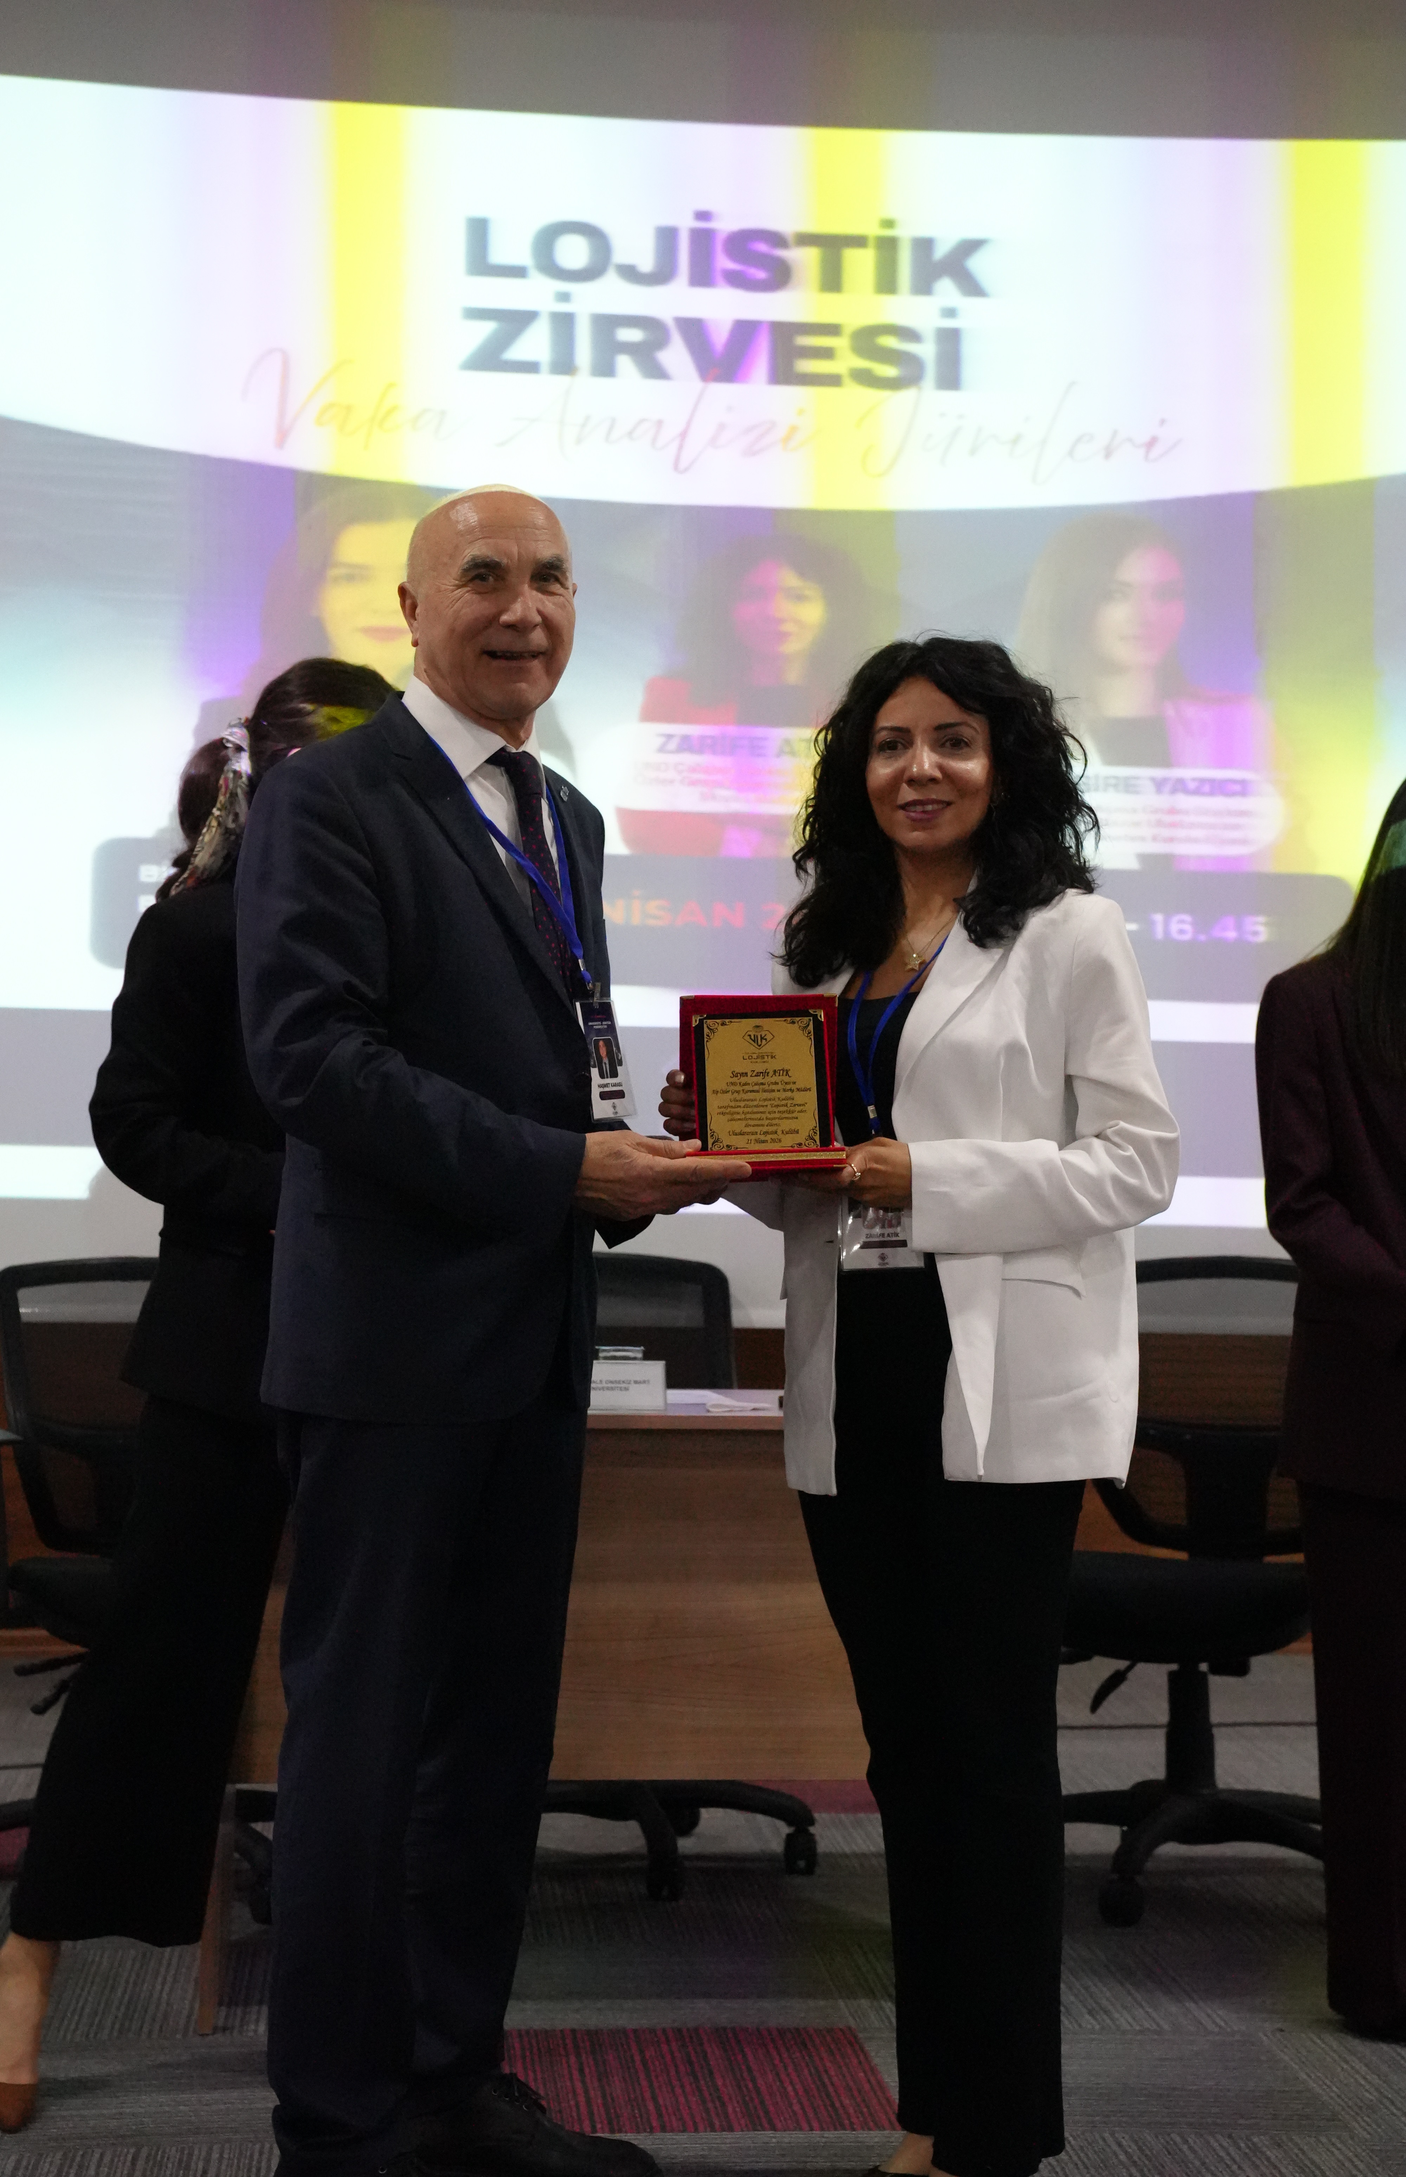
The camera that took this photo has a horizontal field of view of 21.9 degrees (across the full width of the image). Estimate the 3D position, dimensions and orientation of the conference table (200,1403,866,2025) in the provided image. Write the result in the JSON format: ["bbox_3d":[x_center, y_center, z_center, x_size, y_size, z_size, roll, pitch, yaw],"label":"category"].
[{"bbox_3d":[-0.134,0.783,4.730,1.040,0.755,0.570,1,-1,-5],"label":"conference table"}]

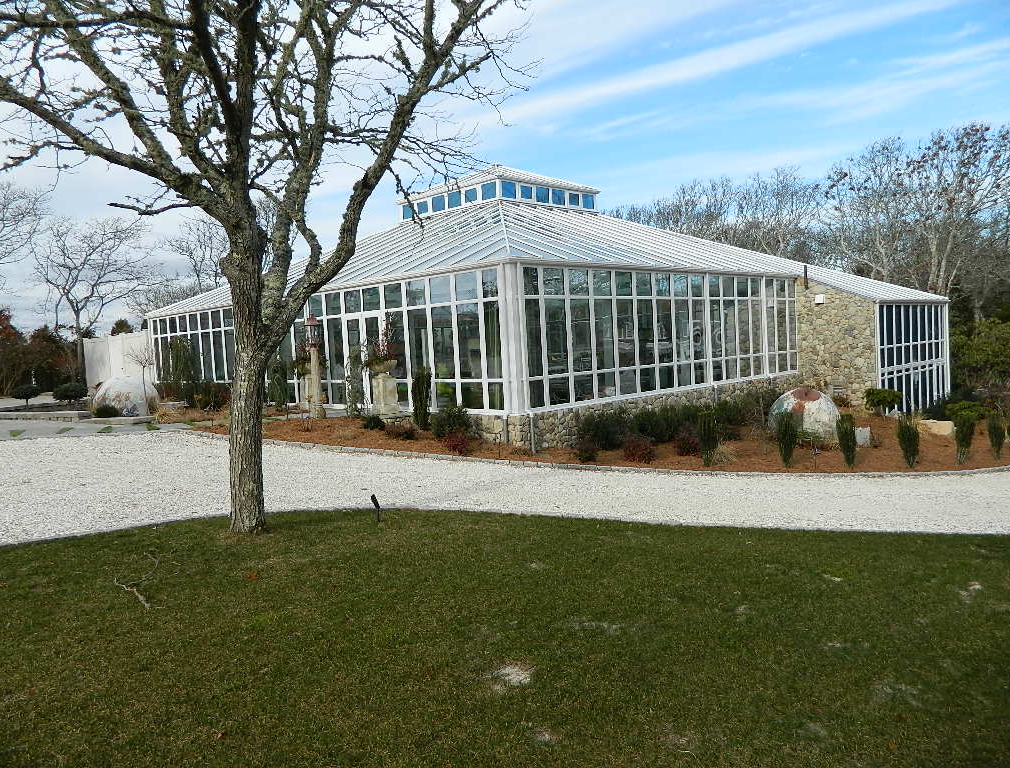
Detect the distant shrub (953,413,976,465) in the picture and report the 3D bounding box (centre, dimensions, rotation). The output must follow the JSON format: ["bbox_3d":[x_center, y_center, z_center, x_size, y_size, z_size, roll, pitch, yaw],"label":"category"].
[{"bbox_3d":[7.270,0.862,11.700,0.310,0.830,0.310,-1,4,32],"label":"distant shrub"}]

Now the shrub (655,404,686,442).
[{"bbox_3d":[3.357,0.801,15.000,0.650,0.770,0.650,-2,3,12],"label":"shrub"}]

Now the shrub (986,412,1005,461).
[{"bbox_3d":[7.959,0.836,12.000,0.300,0.820,0.300,-1,4,34],"label":"shrub"}]

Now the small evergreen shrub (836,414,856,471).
[{"bbox_3d":[5.357,0.902,11.600,0.310,0.850,0.310,-1,4,25],"label":"small evergreen shrub"}]

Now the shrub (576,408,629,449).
[{"bbox_3d":[1.872,0.845,14.200,1.020,0.780,0.950,-3,3,7],"label":"shrub"}]

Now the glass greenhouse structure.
[{"bbox_3d":[1.456,-3.588,26.089,20.200,8.350,20.200,0,4,44],"label":"glass greenhouse structure"}]

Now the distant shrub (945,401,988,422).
[{"bbox_3d":[11.233,0.669,18.000,0.950,0.560,0.900,-1,4,32],"label":"distant shrub"}]

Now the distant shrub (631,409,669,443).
[{"bbox_3d":[2.931,0.842,15.000,0.720,0.700,0.700,-2,3,11],"label":"distant shrub"}]

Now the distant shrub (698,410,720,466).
[{"bbox_3d":[3.220,0.862,11.700,0.350,0.890,0.350,-2,3,15],"label":"distant shrub"}]

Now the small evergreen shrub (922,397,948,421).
[{"bbox_3d":[11.352,0.646,19.500,0.800,0.660,0.750,-1,4,30],"label":"small evergreen shrub"}]

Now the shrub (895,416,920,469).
[{"bbox_3d":[6.314,0.902,11.600,0.330,0.850,0.330,-1,4,28],"label":"shrub"}]

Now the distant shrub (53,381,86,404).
[{"bbox_3d":[-13.220,0.259,22.500,1.030,0.740,1.000,-5,4,-30],"label":"distant shrub"}]

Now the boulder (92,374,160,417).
[{"bbox_3d":[-8.827,0.267,17.200,1.450,0.970,1.400,-5,4,-27],"label":"boulder"}]

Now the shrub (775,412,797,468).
[{"bbox_3d":[4.340,0.871,11.400,0.350,0.870,0.350,-2,3,21],"label":"shrub"}]

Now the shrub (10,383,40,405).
[{"bbox_3d":[-13.811,0.274,21.300,0.740,0.680,0.720,-5,4,-33],"label":"shrub"}]

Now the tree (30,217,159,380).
[{"bbox_3d":[-16.020,-3.275,29.000,4.900,6.600,4.700,-5,3,-28],"label":"tree"}]

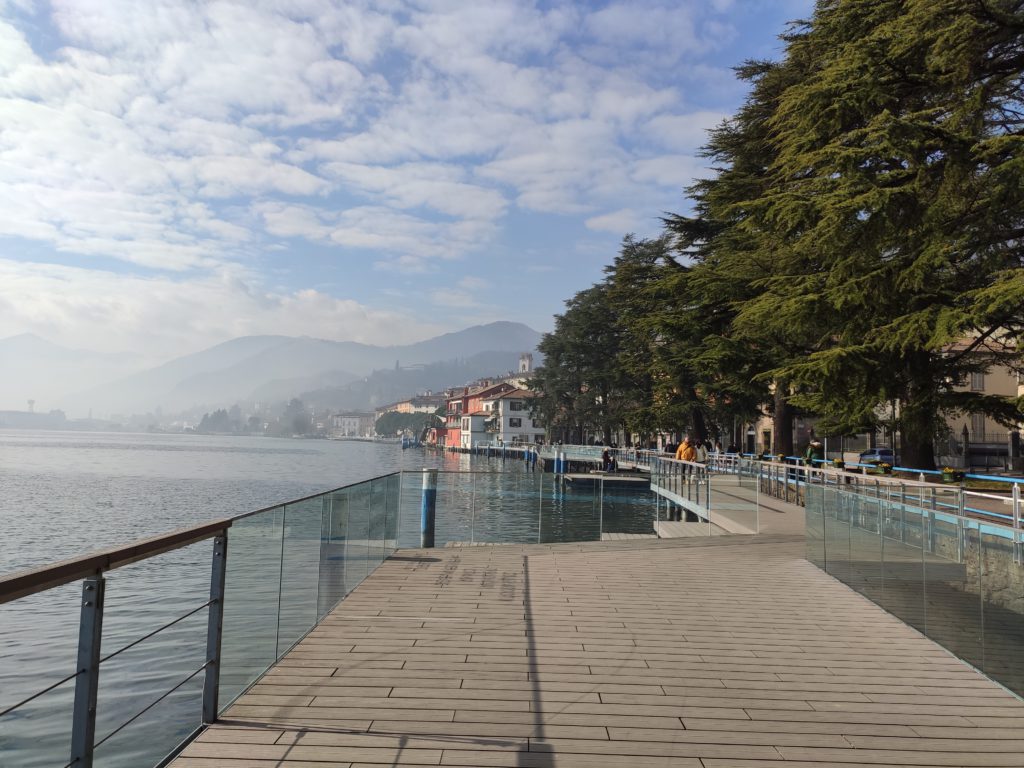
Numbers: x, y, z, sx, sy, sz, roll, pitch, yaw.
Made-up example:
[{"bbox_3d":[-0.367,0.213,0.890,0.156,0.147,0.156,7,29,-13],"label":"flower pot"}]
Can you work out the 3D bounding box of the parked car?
[{"bbox_3d":[32.881,6.531,69.000,1.680,1.480,3.900,1,-4,-2],"label":"parked car"}]

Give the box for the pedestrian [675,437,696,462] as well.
[{"bbox_3d":[6.278,2.723,27.700,0.660,1.780,0.420,1,-4,5],"label":"pedestrian"}]

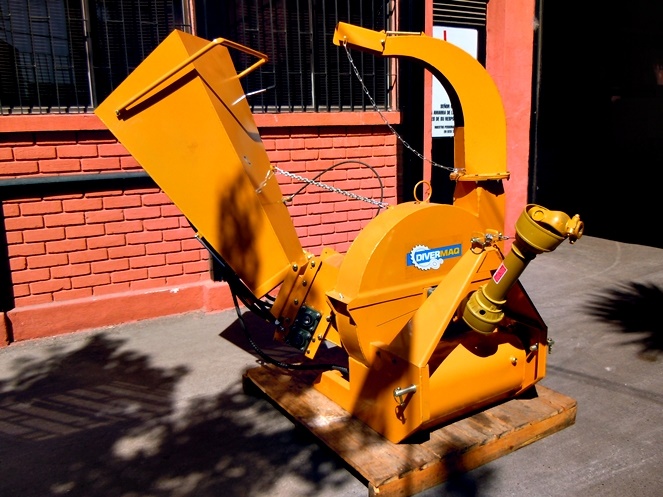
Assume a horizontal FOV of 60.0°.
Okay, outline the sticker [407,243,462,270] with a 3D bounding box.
[{"bbox_3d":[0.497,0.038,2.743,0.348,0.131,0.010,-9,14,-31],"label":"sticker"}]

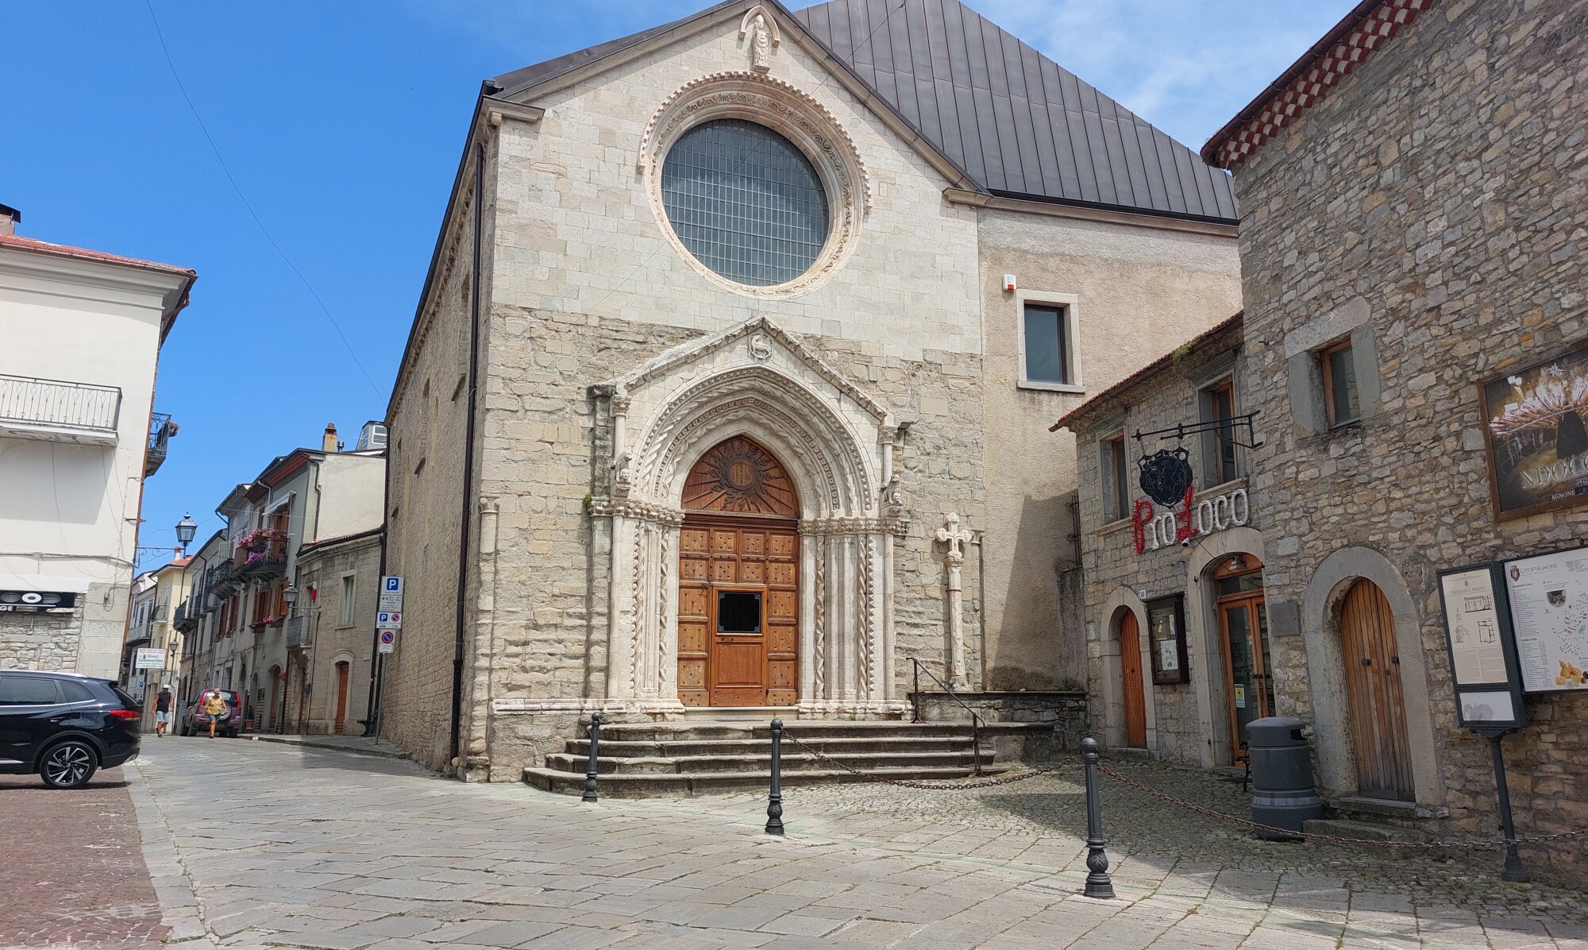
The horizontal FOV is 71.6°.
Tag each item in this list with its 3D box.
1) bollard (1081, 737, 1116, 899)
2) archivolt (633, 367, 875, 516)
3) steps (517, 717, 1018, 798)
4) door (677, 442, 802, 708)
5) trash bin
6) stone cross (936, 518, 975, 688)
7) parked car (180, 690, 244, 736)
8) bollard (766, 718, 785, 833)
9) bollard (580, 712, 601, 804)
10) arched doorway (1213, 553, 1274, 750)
[{"bbox_3d":[2.038,2.305,7.448,0.210,1.020,0.210,5,-13,-20],"label":"bollard"},{"bbox_3d":[-0.631,-0.422,17.073,3.845,2.437,0.600,5,-13,-20],"label":"archivolt"},{"bbox_3d":[-0.186,3.910,15.237,6.760,0.875,1.632,5,-13,-20],"label":"steps"},{"bbox_3d":[-0.908,1.579,18.551,2.108,4.580,0.250,4,-13,-21],"label":"door"},{"bbox_3d":[4.267,2.639,9.659,0.640,1.008,0.640,6,-14,-26],"label":"trash bin"},{"bbox_3d":[2.565,1.964,17.292,0.682,2.784,0.400,5,-13,-20],"label":"stone cross"},{"bbox_3d":[-22.817,9.355,43.185,1.780,1.700,4.600,8,-15,-34],"label":"parked car"},{"bbox_3d":[-0.170,2.742,10.025,0.185,1.020,0.185,0,-12,0],"label":"bollard"},{"bbox_3d":[-2.406,3.360,13.152,0.185,1.020,0.185,5,-13,-20],"label":"bollard"},{"bbox_3d":[5.549,2.262,13.494,0.320,2.530,1.420,2,-13,-11],"label":"arched doorway"}]

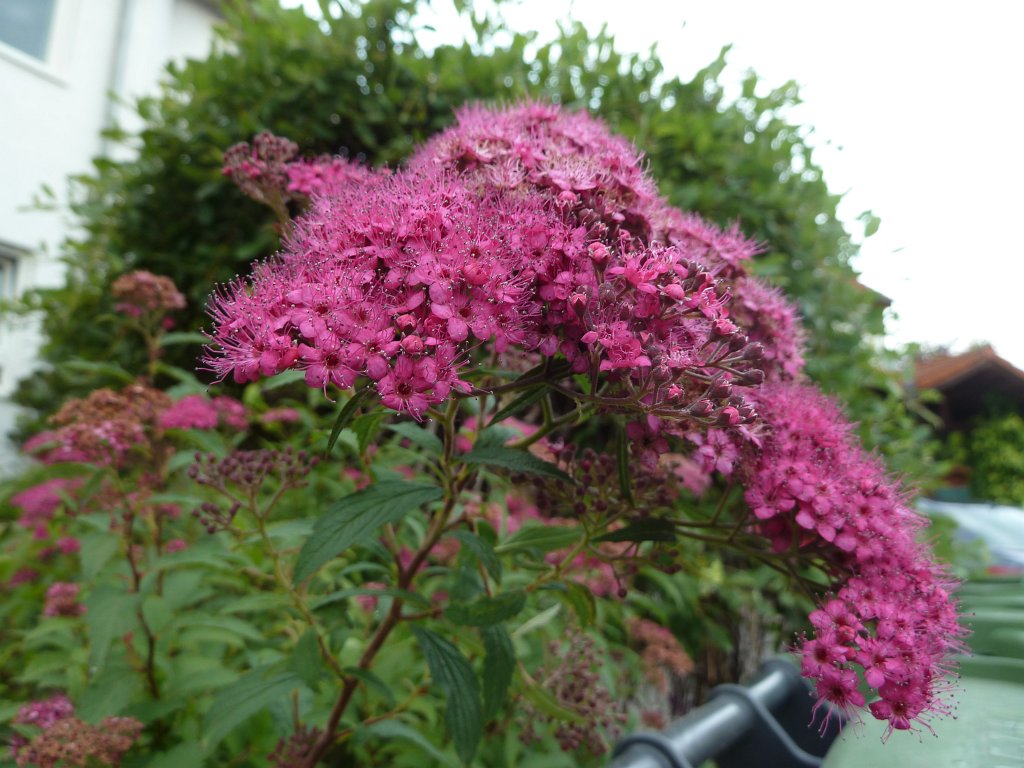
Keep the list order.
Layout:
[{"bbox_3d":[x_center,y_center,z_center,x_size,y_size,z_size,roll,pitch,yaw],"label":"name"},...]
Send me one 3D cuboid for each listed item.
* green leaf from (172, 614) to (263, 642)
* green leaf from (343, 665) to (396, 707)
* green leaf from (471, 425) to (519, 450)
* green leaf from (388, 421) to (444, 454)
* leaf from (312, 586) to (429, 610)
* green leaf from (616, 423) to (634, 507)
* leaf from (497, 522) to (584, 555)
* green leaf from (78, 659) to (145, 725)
[{"bbox_3d":[-0.172,0.142,0.430,0.061,0.008,0.017,-2,16,19],"label":"green leaf"},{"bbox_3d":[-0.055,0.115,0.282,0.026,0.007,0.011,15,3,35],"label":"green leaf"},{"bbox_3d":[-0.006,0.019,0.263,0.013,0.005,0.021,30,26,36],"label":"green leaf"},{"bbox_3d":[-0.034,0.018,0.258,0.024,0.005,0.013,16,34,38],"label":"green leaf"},{"bbox_3d":[-0.053,0.082,0.280,0.043,0.006,0.014,4,-6,-13],"label":"leaf"},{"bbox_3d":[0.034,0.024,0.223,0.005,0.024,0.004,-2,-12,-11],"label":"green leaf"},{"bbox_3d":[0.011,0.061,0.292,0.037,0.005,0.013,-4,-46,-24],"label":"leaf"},{"bbox_3d":[-0.230,0.176,0.425,0.024,0.007,0.034,-10,20,19],"label":"green leaf"}]

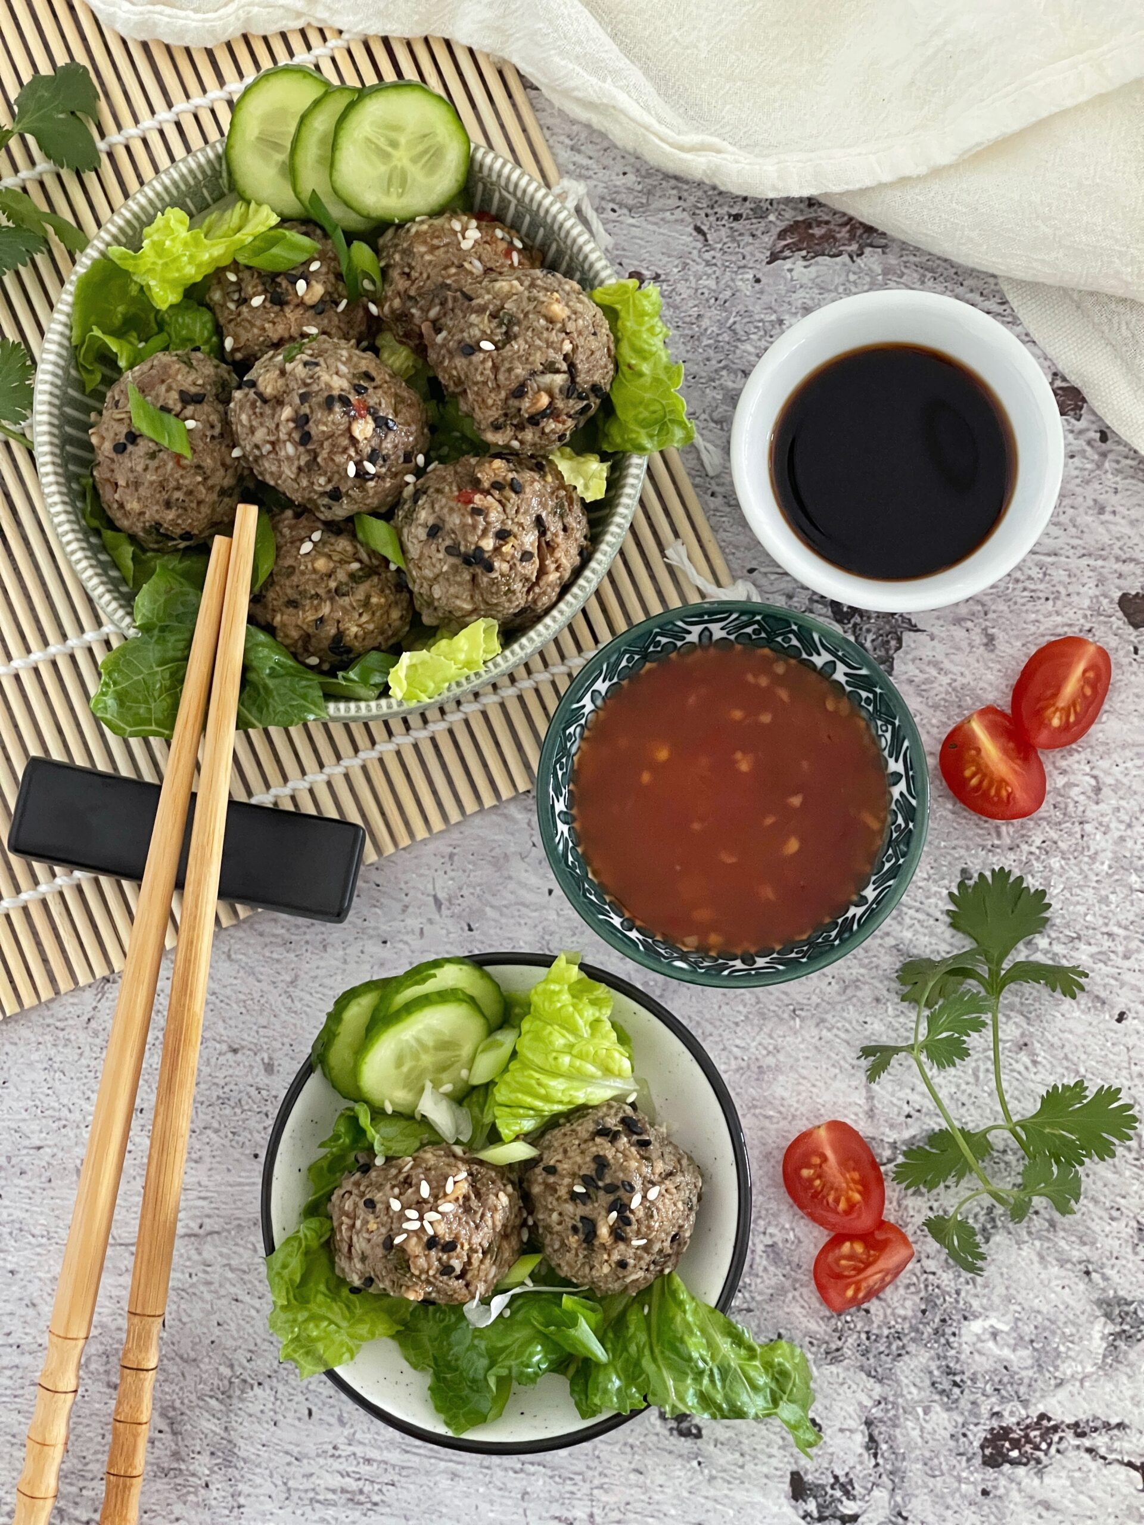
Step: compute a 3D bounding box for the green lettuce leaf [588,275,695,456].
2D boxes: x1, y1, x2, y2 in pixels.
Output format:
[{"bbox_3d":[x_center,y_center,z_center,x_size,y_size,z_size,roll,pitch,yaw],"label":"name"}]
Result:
[{"bbox_3d":[0.015,-0.086,0.609,0.027,0.026,0.039,-7,81,0],"label":"green lettuce leaf"}]

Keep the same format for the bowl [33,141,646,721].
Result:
[{"bbox_3d":[-0.048,-0.071,0.629,0.132,0.053,0.132,0,81,1],"label":"bowl"}]

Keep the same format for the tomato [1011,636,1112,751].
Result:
[{"bbox_3d":[0.111,-0.016,0.640,0.020,0.015,0.026,28,83,6],"label":"tomato"}]

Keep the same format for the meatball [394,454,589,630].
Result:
[{"bbox_3d":[-0.017,-0.047,0.598,0.040,0.036,0.037,0,80,1],"label":"meatball"}]

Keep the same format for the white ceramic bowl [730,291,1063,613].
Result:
[{"bbox_3d":[0.070,-0.065,0.615,0.071,0.030,0.071,0,80,1],"label":"white ceramic bowl"}]

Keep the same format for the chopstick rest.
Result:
[{"bbox_3d":[-0.083,0.017,0.609,0.073,0.013,0.021,10,80,3],"label":"chopstick rest"}]

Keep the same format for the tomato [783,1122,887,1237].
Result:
[{"bbox_3d":[0.058,0.092,0.626,0.021,0.013,0.025,-26,81,-3],"label":"tomato"}]

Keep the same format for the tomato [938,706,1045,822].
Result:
[{"bbox_3d":[0.092,0.000,0.611,0.021,0.013,0.025,-30,80,-4],"label":"tomato"}]

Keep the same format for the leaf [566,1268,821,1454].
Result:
[{"bbox_3d":[0.027,0.130,0.613,0.057,0.023,0.039,8,81,3],"label":"leaf"}]

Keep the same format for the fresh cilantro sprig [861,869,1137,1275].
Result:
[{"bbox_3d":[0.095,0.069,0.627,0.058,0.016,0.088,-8,81,0],"label":"fresh cilantro sprig"}]

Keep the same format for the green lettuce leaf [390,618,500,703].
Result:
[{"bbox_3d":[-0.027,-0.021,0.585,0.025,0.012,0.013,-33,81,-5],"label":"green lettuce leaf"}]

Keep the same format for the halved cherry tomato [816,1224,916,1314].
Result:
[{"bbox_3d":[0.061,0.105,0.592,0.022,0.013,0.018,-38,81,-5],"label":"halved cherry tomato"}]

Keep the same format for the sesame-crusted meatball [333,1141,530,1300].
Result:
[{"bbox_3d":[-0.030,0.095,0.577,0.040,0.033,0.033,0,80,1],"label":"sesame-crusted meatball"}]

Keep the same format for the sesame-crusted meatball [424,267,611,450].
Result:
[{"bbox_3d":[-0.011,-0.085,0.598,0.040,0.037,0.038,0,80,1],"label":"sesame-crusted meatball"}]

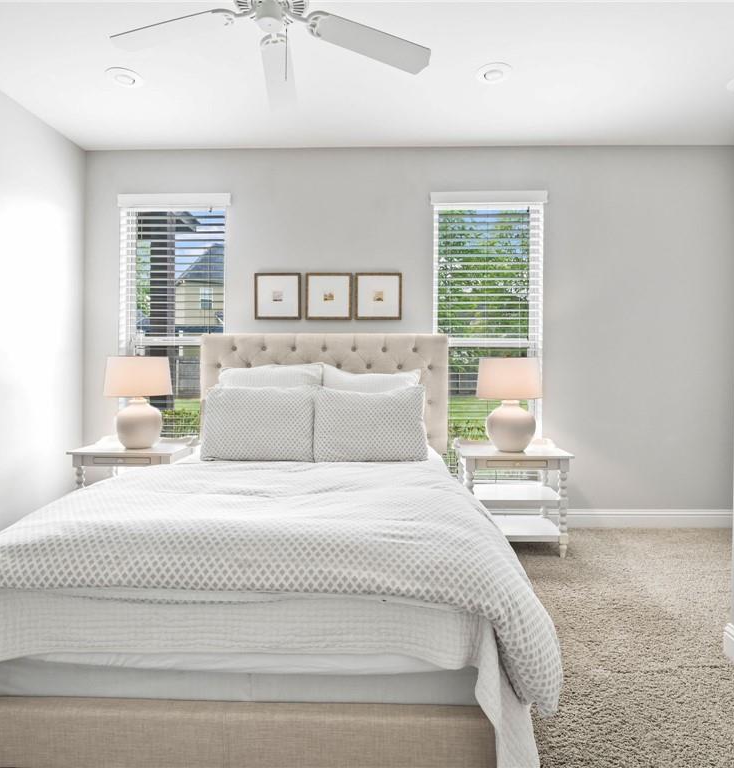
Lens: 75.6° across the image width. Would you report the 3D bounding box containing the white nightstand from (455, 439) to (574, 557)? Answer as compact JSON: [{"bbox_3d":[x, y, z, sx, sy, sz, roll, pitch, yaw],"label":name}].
[{"bbox_3d":[0.926,0.713,3.075,0.690,0.660,0.420,0,1,3],"label":"white nightstand"}]

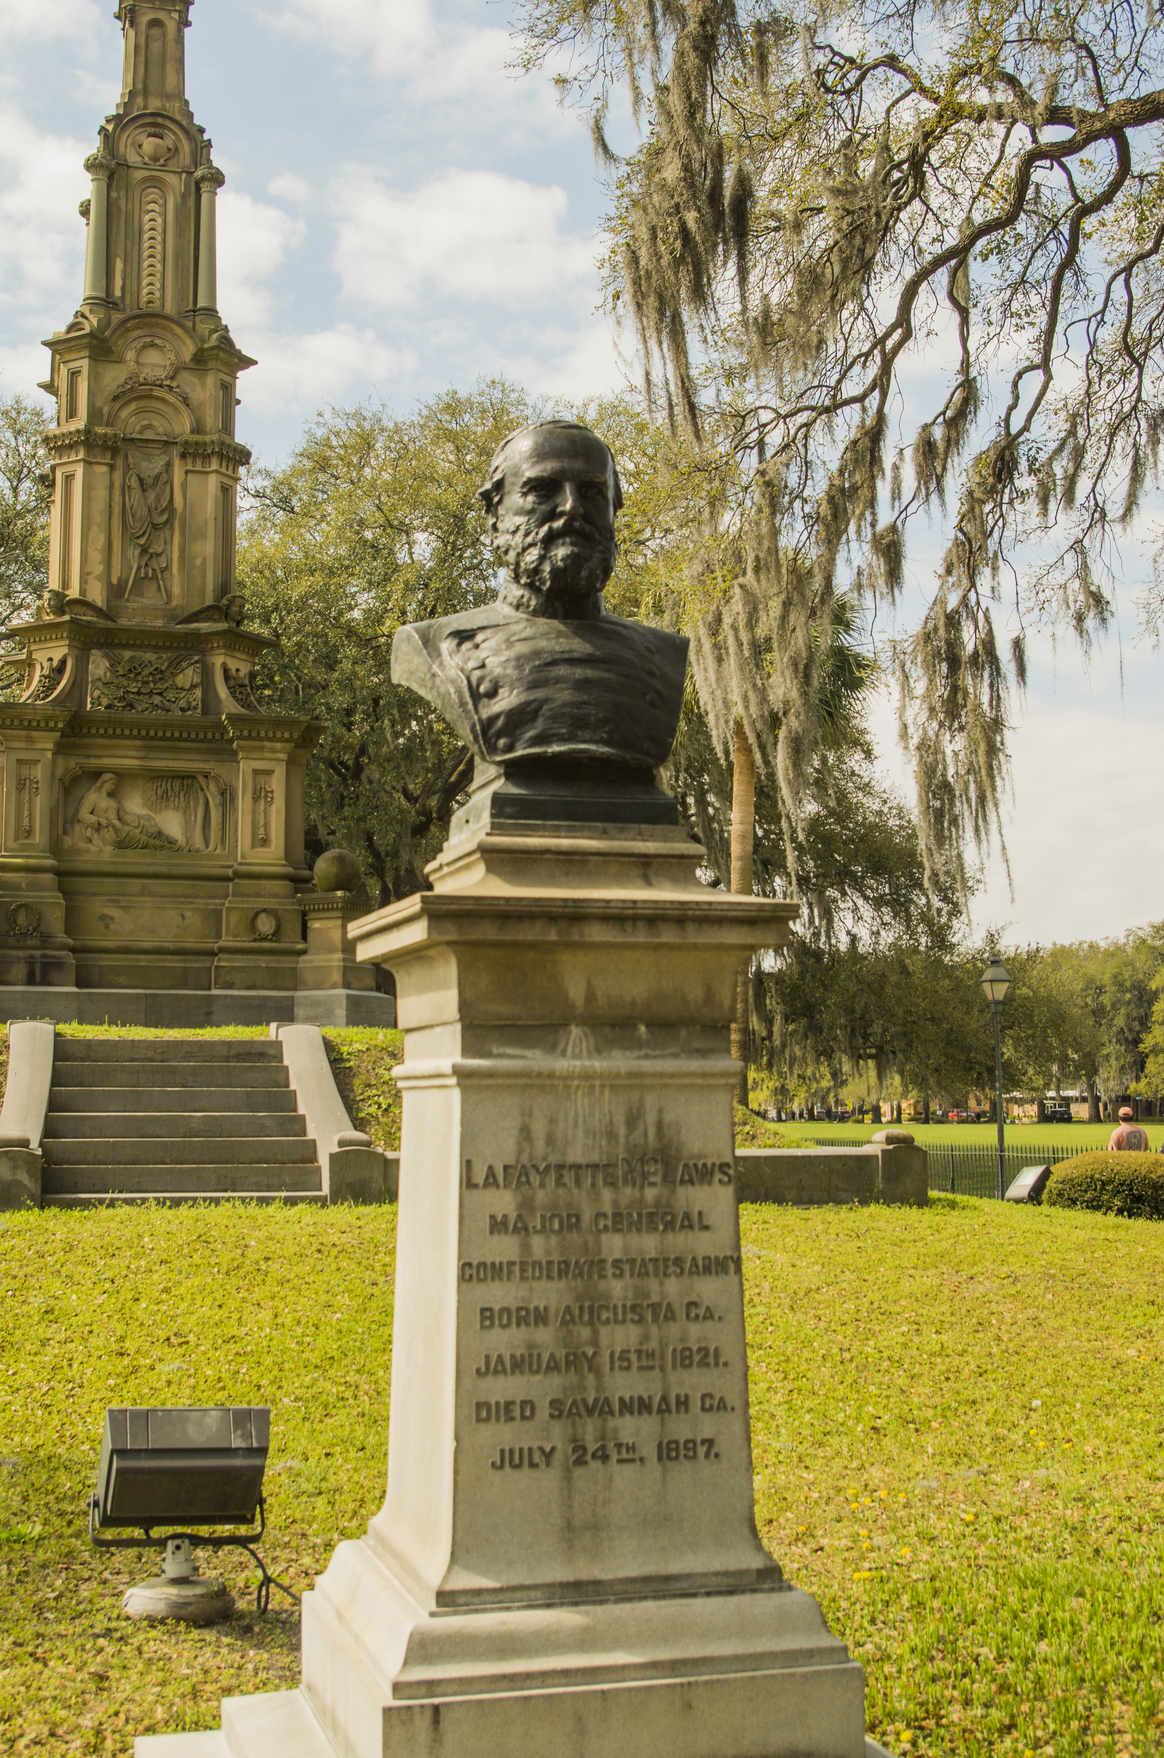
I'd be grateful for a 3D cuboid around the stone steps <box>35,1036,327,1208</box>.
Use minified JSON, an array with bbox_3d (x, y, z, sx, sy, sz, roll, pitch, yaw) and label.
[{"bbox_3d":[-2.865,1.675,14.395,1.940,1.140,1.850,2,-6,-15],"label":"stone steps"}]

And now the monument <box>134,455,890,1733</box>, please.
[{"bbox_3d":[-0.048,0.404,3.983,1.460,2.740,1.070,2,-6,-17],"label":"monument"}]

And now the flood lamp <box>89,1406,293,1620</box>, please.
[{"bbox_3d":[-0.996,1.560,5.101,0.450,0.512,0.330,1,-6,-14],"label":"flood lamp"}]

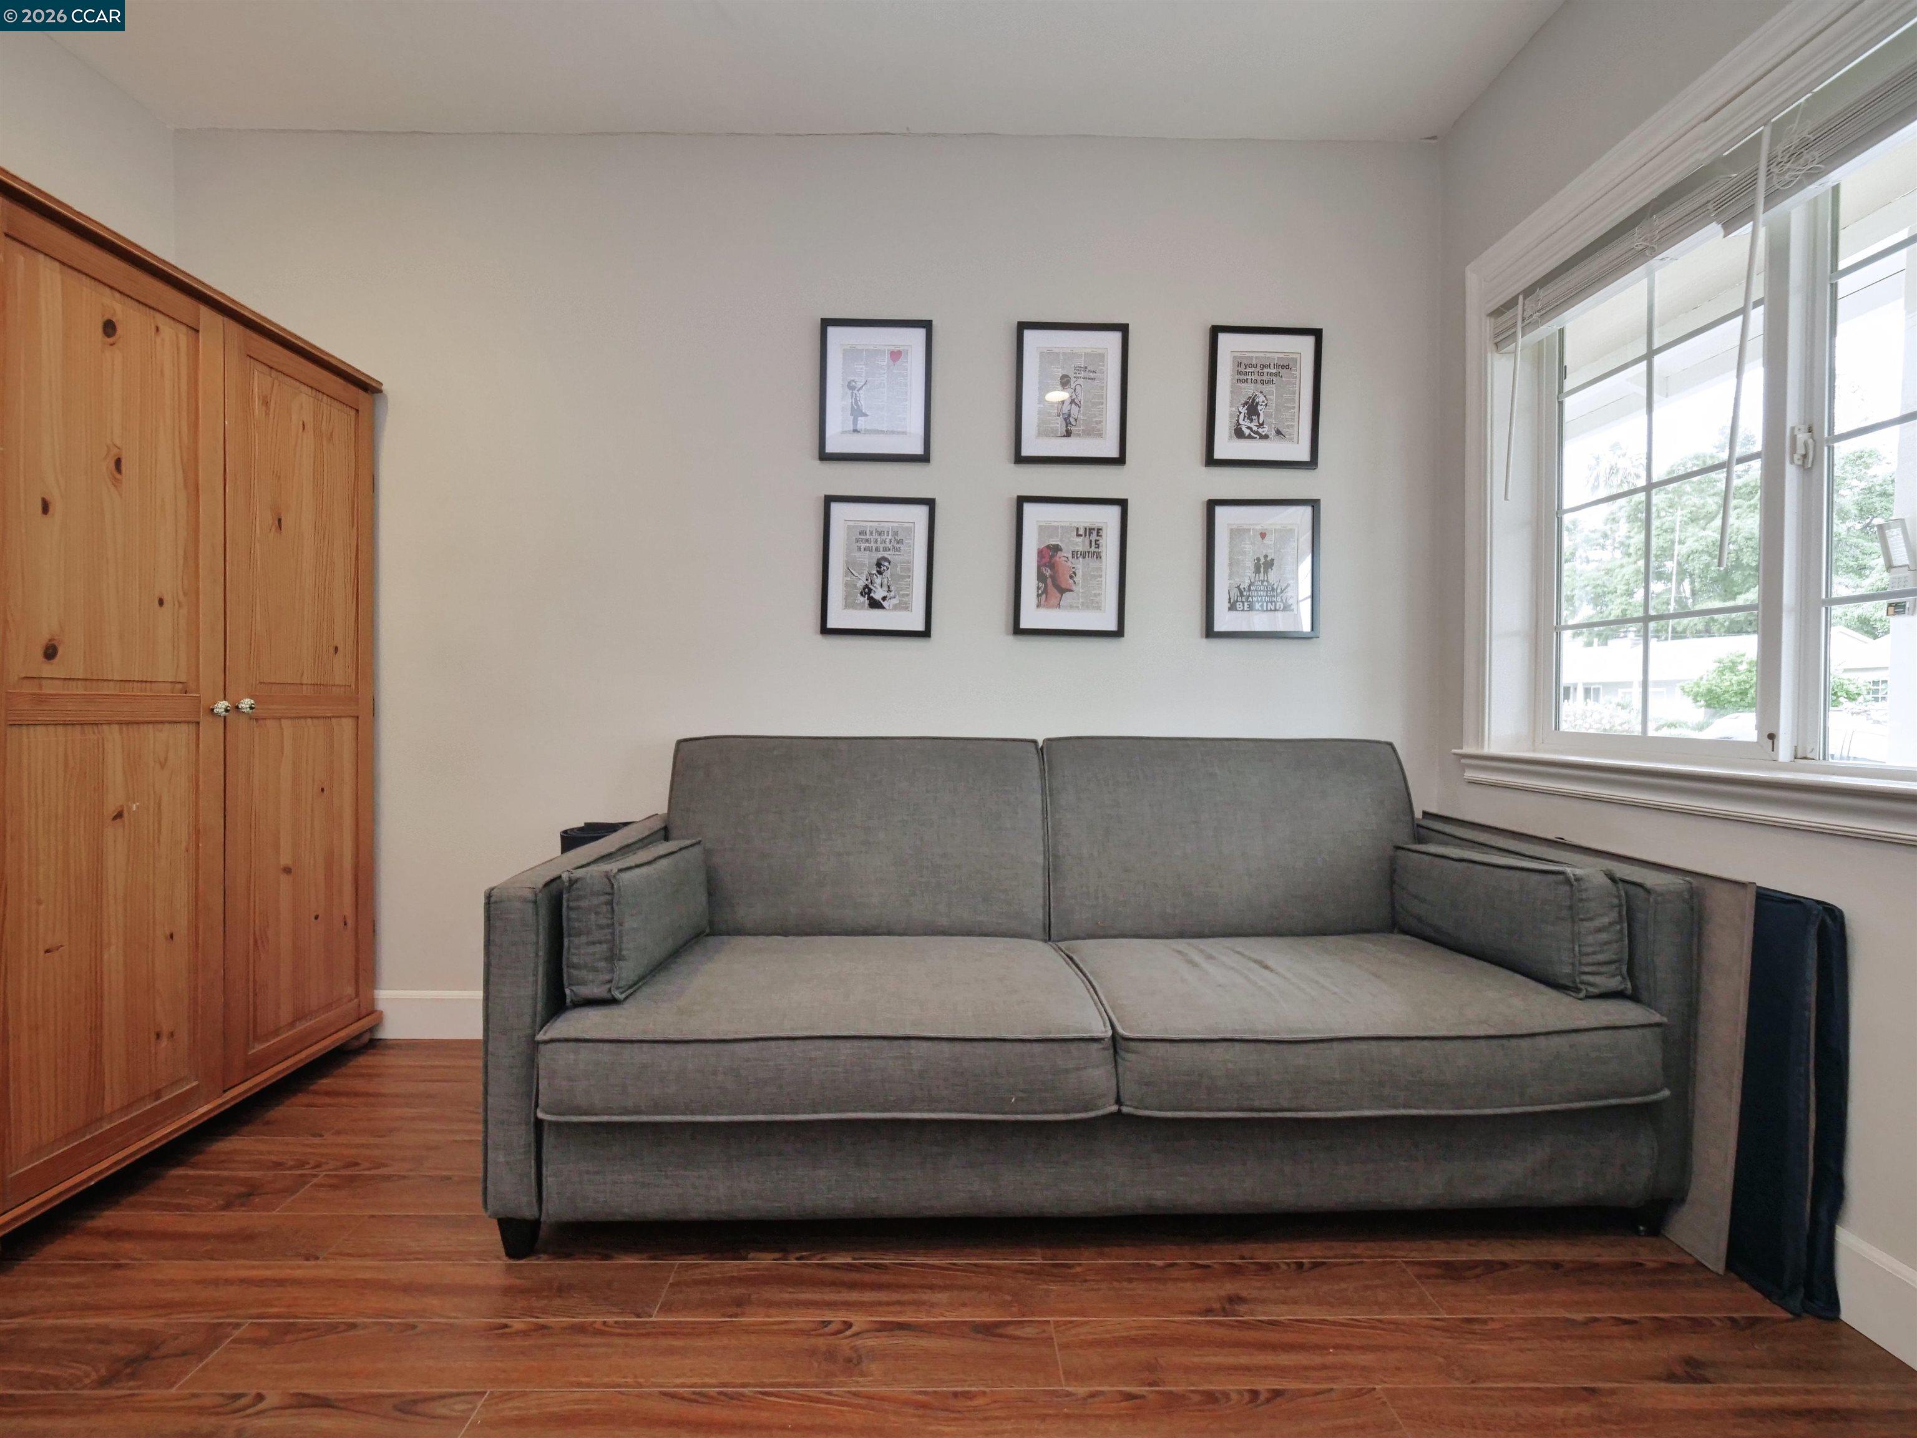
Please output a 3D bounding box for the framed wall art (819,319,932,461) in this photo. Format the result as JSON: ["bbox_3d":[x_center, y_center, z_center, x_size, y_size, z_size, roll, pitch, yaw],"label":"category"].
[{"bbox_3d":[-0.219,-0.874,2.075,0.298,0.375,0.022,1,1,-1],"label":"framed wall art"}]

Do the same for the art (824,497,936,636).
[{"bbox_3d":[-0.213,-0.406,2.083,0.298,0.375,0.022,2,1,-1],"label":"art"}]

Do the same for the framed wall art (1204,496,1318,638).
[{"bbox_3d":[0.822,-0.403,2.095,0.298,0.375,0.022,0,1,-1],"label":"framed wall art"}]

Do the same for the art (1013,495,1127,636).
[{"bbox_3d":[0.303,-0.406,2.089,0.298,0.375,0.022,2,1,-1],"label":"art"}]

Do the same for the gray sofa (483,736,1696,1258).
[{"bbox_3d":[0.228,0.457,1.655,1.975,0.830,0.810,0,1,-1],"label":"gray sofa"}]

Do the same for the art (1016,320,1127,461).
[{"bbox_3d":[0.304,-0.867,2.082,0.298,0.375,0.022,1,1,-1],"label":"art"}]

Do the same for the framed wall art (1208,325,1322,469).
[{"bbox_3d":[0.819,-0.860,2.088,0.298,0.375,0.022,2,1,-1],"label":"framed wall art"}]

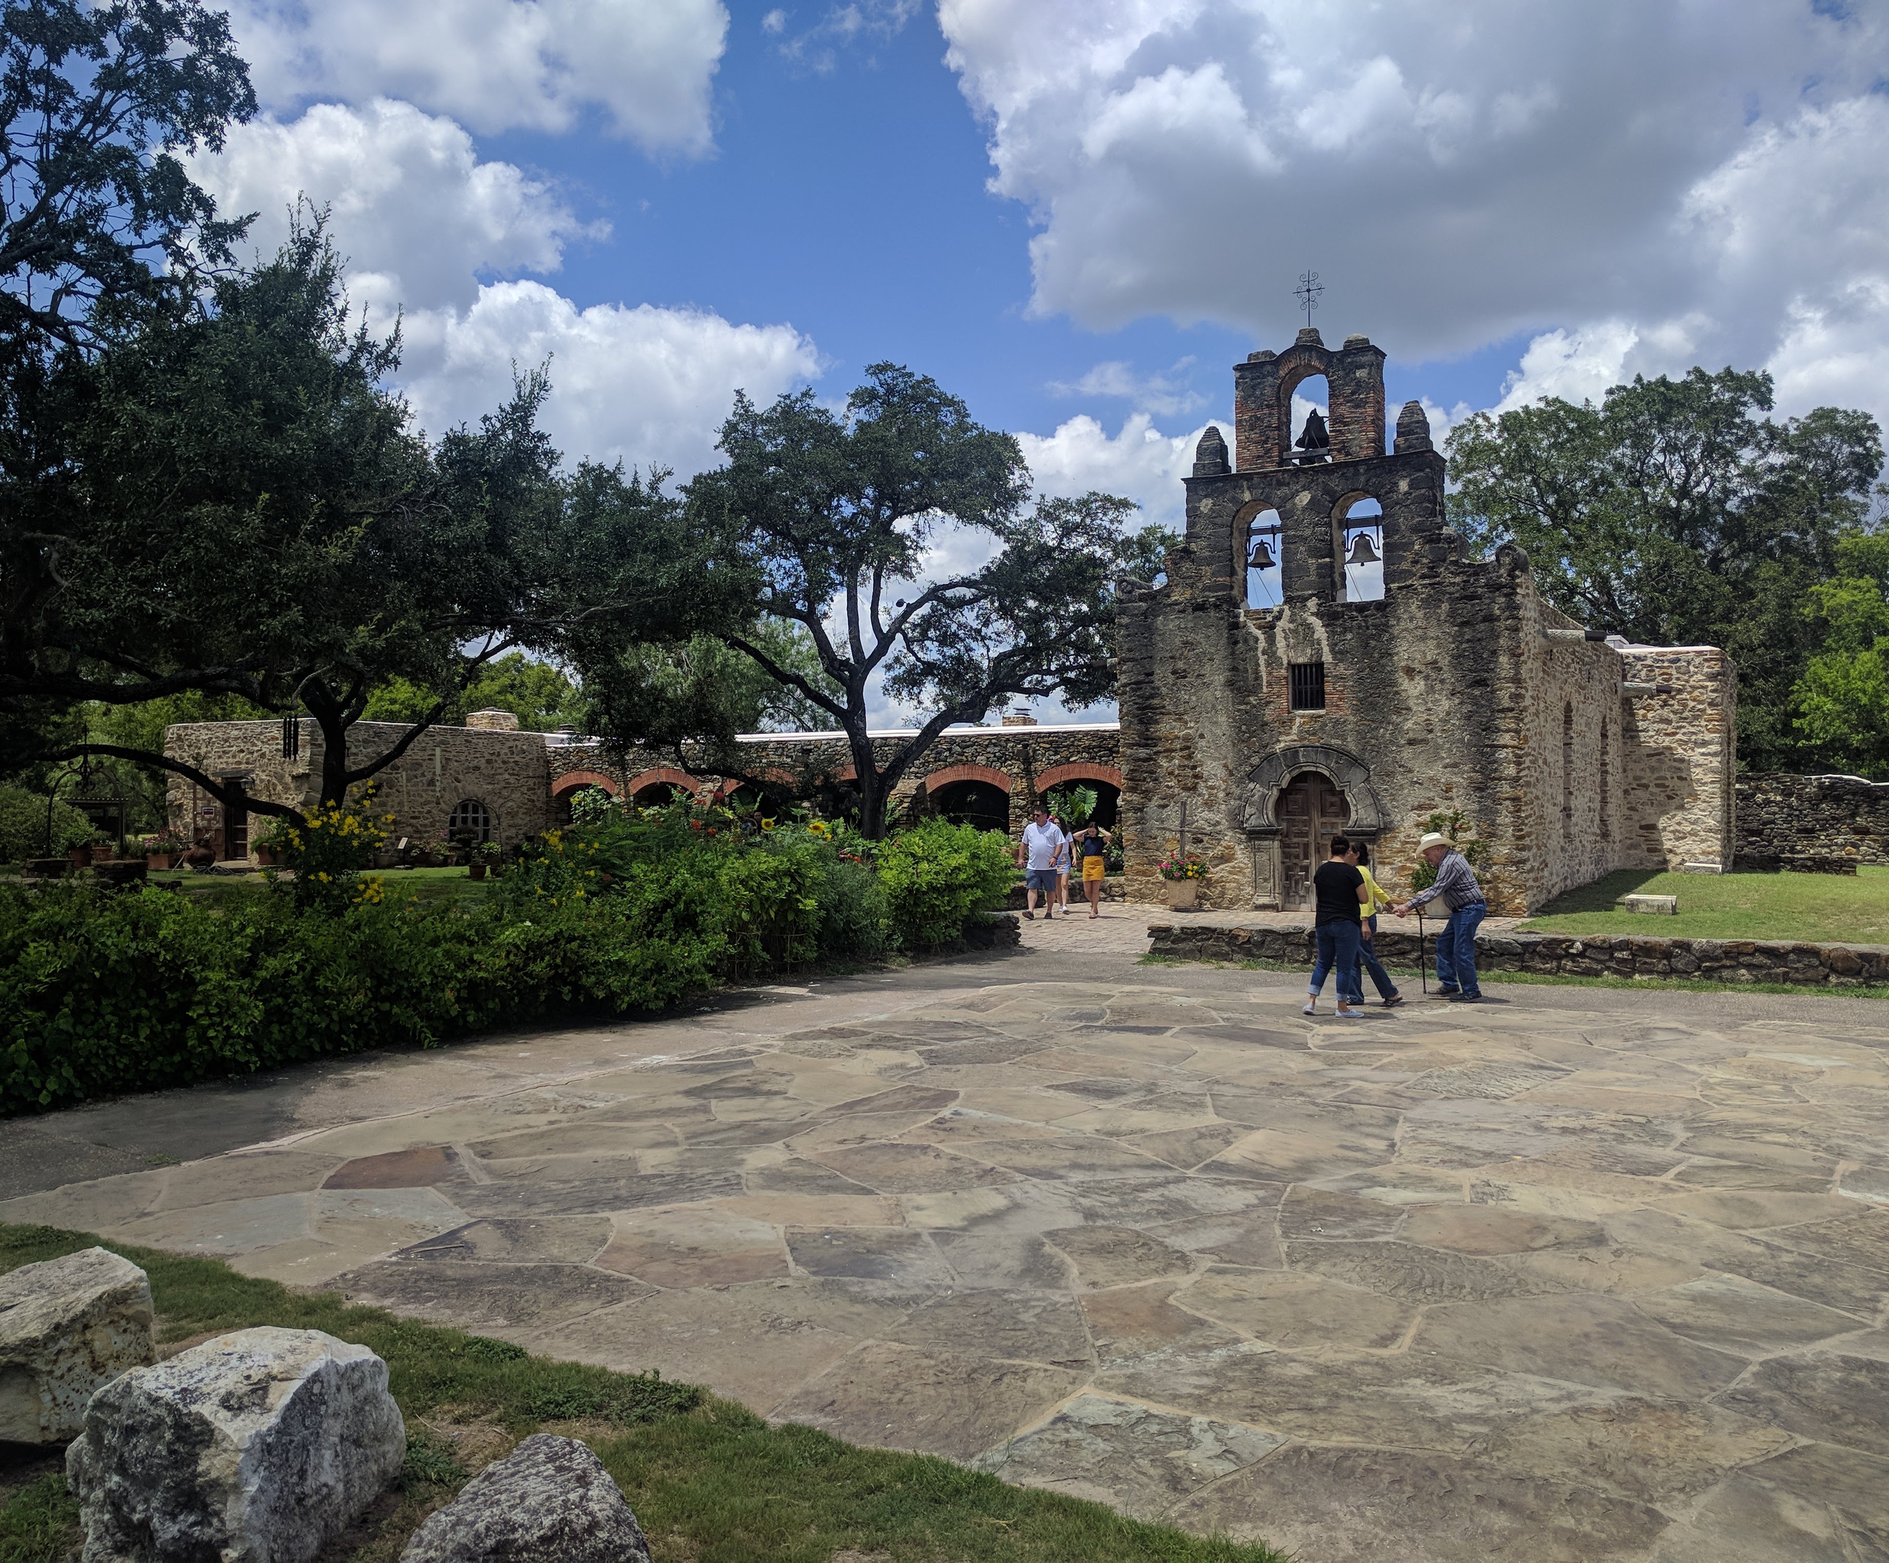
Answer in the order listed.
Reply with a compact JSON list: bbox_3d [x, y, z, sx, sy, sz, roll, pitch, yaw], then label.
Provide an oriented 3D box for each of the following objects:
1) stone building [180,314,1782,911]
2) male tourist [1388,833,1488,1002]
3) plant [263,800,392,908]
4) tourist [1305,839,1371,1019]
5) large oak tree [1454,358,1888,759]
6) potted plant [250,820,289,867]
[{"bbox_3d":[0.141,-2.536,41.342,36.100,10.200,20.500,-1,-1,30],"label":"stone building"},{"bbox_3d":[4.798,1.304,15.175,0.880,1.610,0.550,0,-1,-14],"label":"male tourist"},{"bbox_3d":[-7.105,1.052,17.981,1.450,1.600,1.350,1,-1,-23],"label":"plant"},{"bbox_3d":[3.492,1.279,13.875,0.500,1.610,0.420,-1,-1,30],"label":"tourist"},{"bbox_3d":[22.909,-5.331,50.132,14.500,15.900,13.500,-1,-1,24],"label":"large oak tree"},{"bbox_3d":[-16.728,1.533,38.775,0.900,1.150,0.850,-1,-1,30],"label":"potted plant"}]

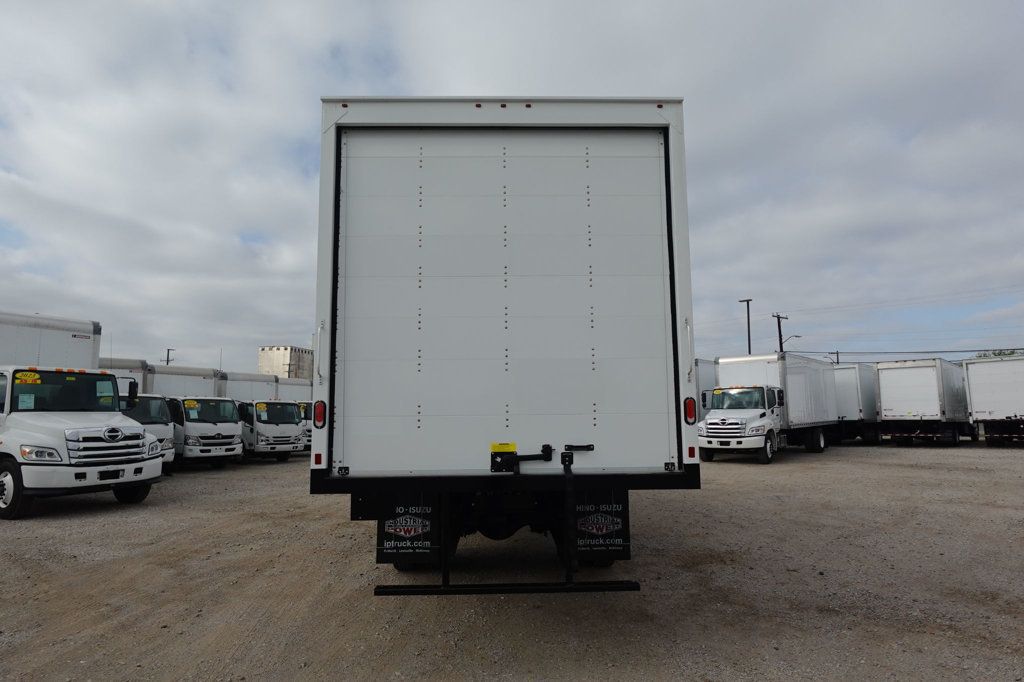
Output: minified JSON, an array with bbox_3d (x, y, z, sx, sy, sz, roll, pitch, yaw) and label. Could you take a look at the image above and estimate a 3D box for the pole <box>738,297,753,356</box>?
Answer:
[{"bbox_3d":[17.950,1.740,43.000,1.000,9.800,0.400,0,-5,0],"label":"pole"}]

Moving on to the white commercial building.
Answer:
[{"bbox_3d":[-78.600,12.800,197.400,12.200,20.500,15.500,-1,-5,10],"label":"white commercial building"}]

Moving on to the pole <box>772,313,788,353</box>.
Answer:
[{"bbox_3d":[25.250,2.630,53.000,2.200,10.400,0.400,1,-6,-32],"label":"pole"}]

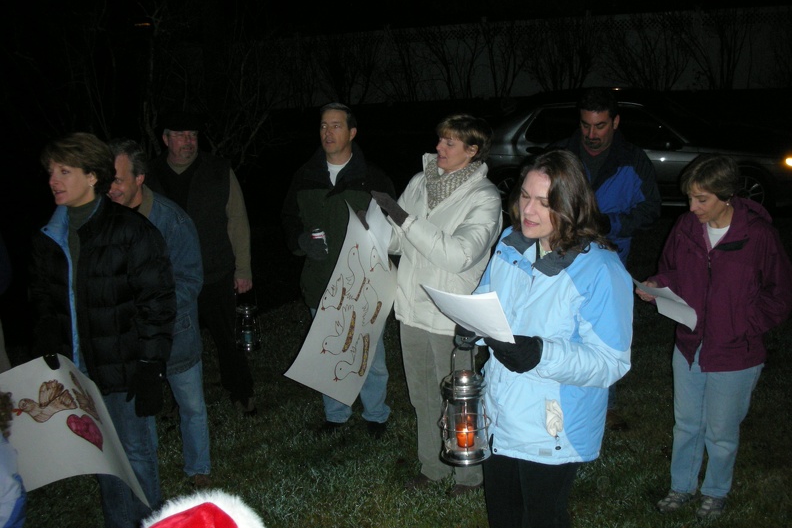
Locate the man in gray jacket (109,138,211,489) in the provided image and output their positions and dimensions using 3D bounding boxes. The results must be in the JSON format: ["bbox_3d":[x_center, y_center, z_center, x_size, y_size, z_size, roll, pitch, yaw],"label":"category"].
[{"bbox_3d":[-1.085,0.270,3.738,0.500,1.691,0.520,-10,17,-29],"label":"man in gray jacket"}]

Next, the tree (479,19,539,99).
[{"bbox_3d":[2.543,-4.622,18.100,1.350,1.780,1.200,1,15,13],"label":"tree"}]

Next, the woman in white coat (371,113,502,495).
[{"bbox_3d":[0.199,0.211,3.583,0.530,1.736,0.550,12,20,43],"label":"woman in white coat"}]

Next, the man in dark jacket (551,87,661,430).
[{"bbox_3d":[1.109,0.014,4.240,0.580,1.835,0.420,1,15,12],"label":"man in dark jacket"}]

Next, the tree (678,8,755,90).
[{"bbox_3d":[6.844,-4.602,17.100,1.600,1.750,1.400,1,15,13],"label":"tree"}]

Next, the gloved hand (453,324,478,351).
[{"bbox_3d":[0.217,0.223,2.460,0.100,0.095,0.110,12,20,43],"label":"gloved hand"}]

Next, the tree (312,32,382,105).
[{"bbox_3d":[-1.127,-4.638,19.000,1.650,1.750,1.400,1,15,13],"label":"tree"}]

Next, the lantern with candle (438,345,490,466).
[{"bbox_3d":[0.210,0.433,2.450,0.155,0.365,0.155,-2,15,0],"label":"lantern with candle"}]

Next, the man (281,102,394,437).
[{"bbox_3d":[-0.296,0.059,4.276,0.580,1.790,0.420,1,15,12],"label":"man"}]

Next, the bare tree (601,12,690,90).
[{"bbox_3d":[5.421,-4.639,17.400,1.950,1.700,1.500,1,15,13],"label":"bare tree"}]

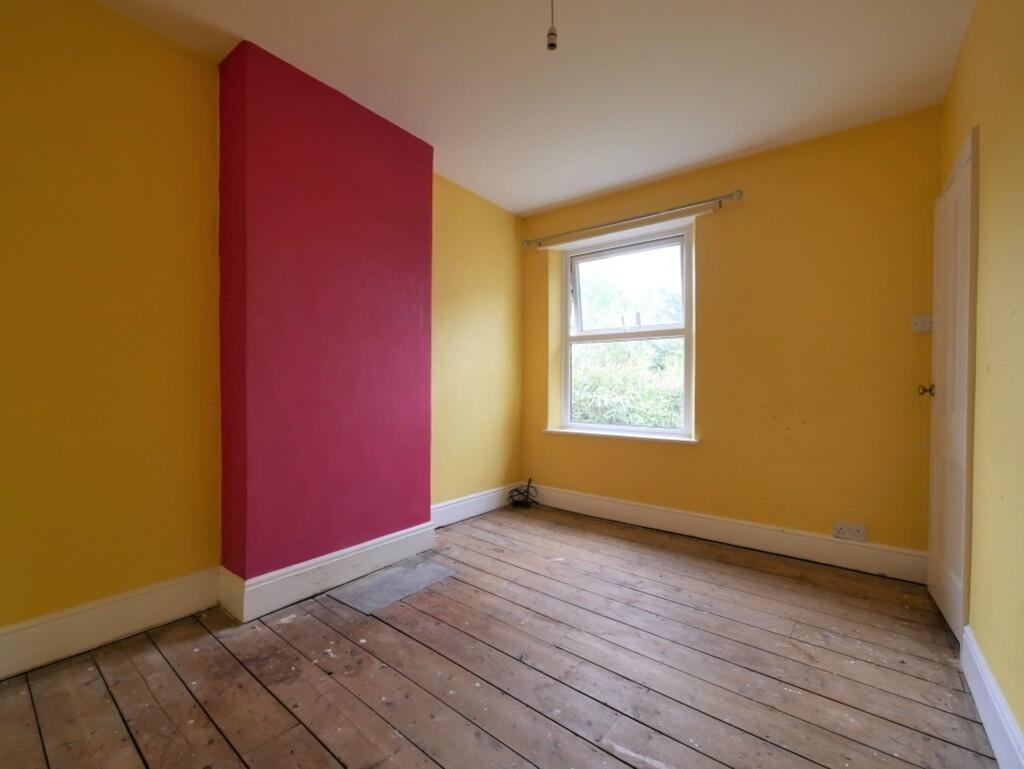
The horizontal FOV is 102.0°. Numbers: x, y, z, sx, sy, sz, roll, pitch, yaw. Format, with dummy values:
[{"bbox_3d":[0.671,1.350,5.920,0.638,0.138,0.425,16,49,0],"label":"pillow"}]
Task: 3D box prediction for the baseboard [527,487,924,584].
[{"bbox_3d":[1.155,0.971,2.965,2.625,0.180,0.022,1,1,35],"label":"baseboard"}]

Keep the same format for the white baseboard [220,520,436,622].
[{"bbox_3d":[-0.955,0.969,2.343,0.280,0.180,1.080,1,1,40],"label":"white baseboard"}]

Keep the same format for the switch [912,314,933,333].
[{"bbox_3d":[2.198,-0.325,2.215,0.086,0.086,0.014,1,1,35],"label":"switch"}]

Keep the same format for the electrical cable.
[{"bbox_3d":[0.100,0.944,3.600,0.250,0.210,0.190,0,1,2],"label":"electrical cable"}]

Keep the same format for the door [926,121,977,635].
[{"bbox_3d":[1.968,0.059,1.836,0.050,2.020,0.700,1,1,36],"label":"door"}]

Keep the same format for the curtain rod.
[{"bbox_3d":[0.801,-1.212,3.148,1.678,0.060,0.100,1,1,35],"label":"curtain rod"}]

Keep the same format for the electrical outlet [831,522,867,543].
[{"bbox_3d":[1.955,0.859,2.398,0.146,0.086,0.016,1,1,35],"label":"electrical outlet"}]

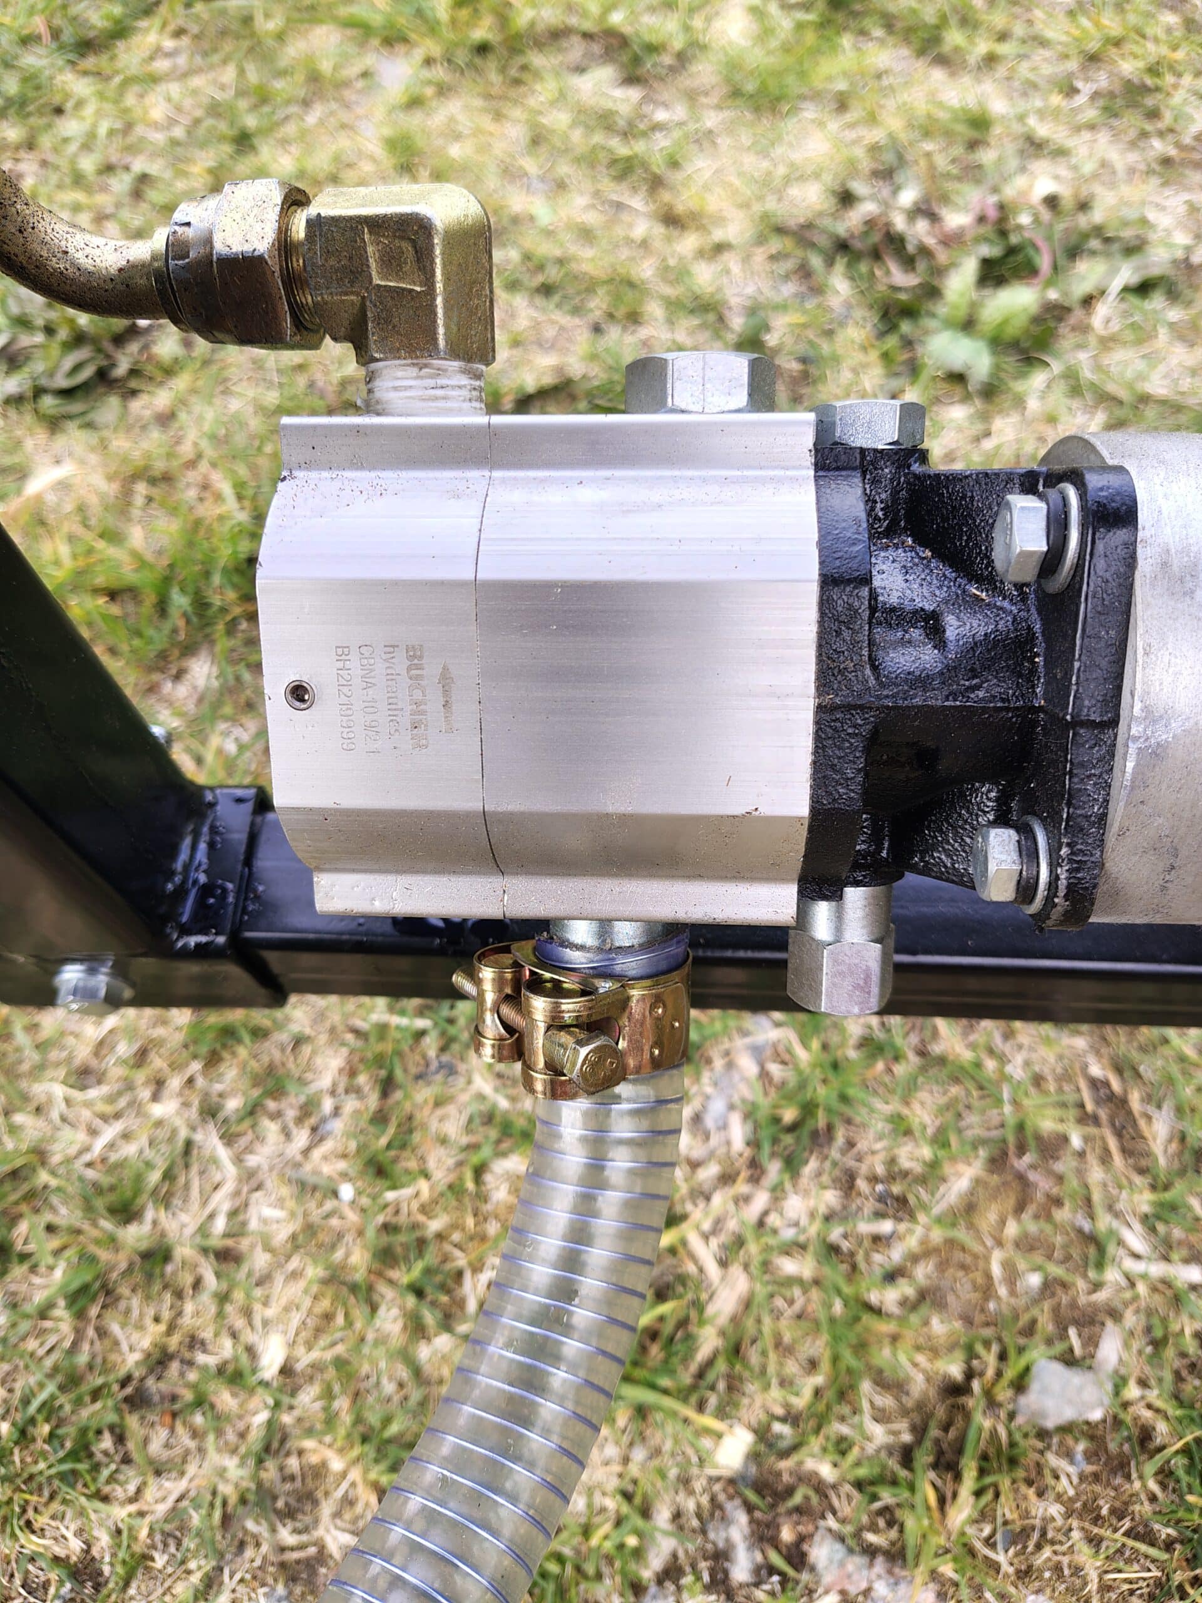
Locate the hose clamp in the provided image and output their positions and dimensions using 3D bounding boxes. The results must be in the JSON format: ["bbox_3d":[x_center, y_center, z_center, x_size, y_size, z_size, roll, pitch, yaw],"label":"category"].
[{"bbox_3d":[-0.003,0.042,0.229,0.041,0.021,0.052,-9,15,-36],"label":"hose clamp"}]

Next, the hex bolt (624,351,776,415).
[{"bbox_3d":[0.018,-0.073,0.202,0.027,0.024,0.012,-1,103,-3],"label":"hex bolt"}]

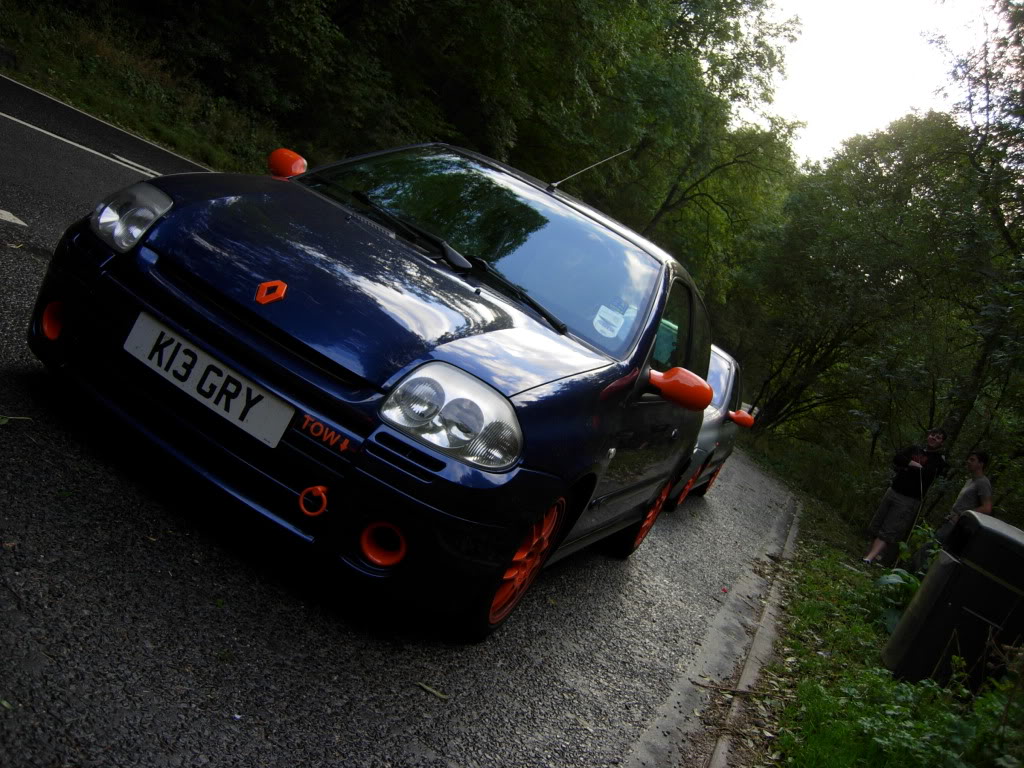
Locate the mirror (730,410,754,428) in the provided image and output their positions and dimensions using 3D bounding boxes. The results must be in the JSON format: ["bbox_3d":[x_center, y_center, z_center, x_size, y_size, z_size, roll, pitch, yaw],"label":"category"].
[{"bbox_3d":[1.893,0.288,8.767,0.220,0.135,0.135,30,5,16],"label":"mirror"}]

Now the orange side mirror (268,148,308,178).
[{"bbox_3d":[-0.834,-0.815,4.082,0.215,0.135,0.135,30,5,17],"label":"orange side mirror"}]

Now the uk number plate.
[{"bbox_3d":[-0.761,-0.013,2.665,0.520,0.111,0.015,30,5,17],"label":"uk number plate"}]

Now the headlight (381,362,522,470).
[{"bbox_3d":[-0.119,0.073,2.643,0.330,0.200,0.260,29,5,9],"label":"headlight"}]

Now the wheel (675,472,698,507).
[{"bbox_3d":[1.418,0.760,8.803,0.190,0.560,0.560,30,5,15],"label":"wheel"}]

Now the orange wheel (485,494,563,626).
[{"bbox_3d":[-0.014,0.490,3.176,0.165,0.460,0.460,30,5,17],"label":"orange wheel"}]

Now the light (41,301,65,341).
[{"bbox_3d":[-1.258,-0.174,2.951,0.110,0.110,0.060,31,5,27],"label":"light"}]

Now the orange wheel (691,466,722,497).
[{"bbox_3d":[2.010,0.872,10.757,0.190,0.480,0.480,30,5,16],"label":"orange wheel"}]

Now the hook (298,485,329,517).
[{"bbox_3d":[-0.480,0.282,2.583,0.065,0.082,0.040,30,5,17],"label":"hook"}]

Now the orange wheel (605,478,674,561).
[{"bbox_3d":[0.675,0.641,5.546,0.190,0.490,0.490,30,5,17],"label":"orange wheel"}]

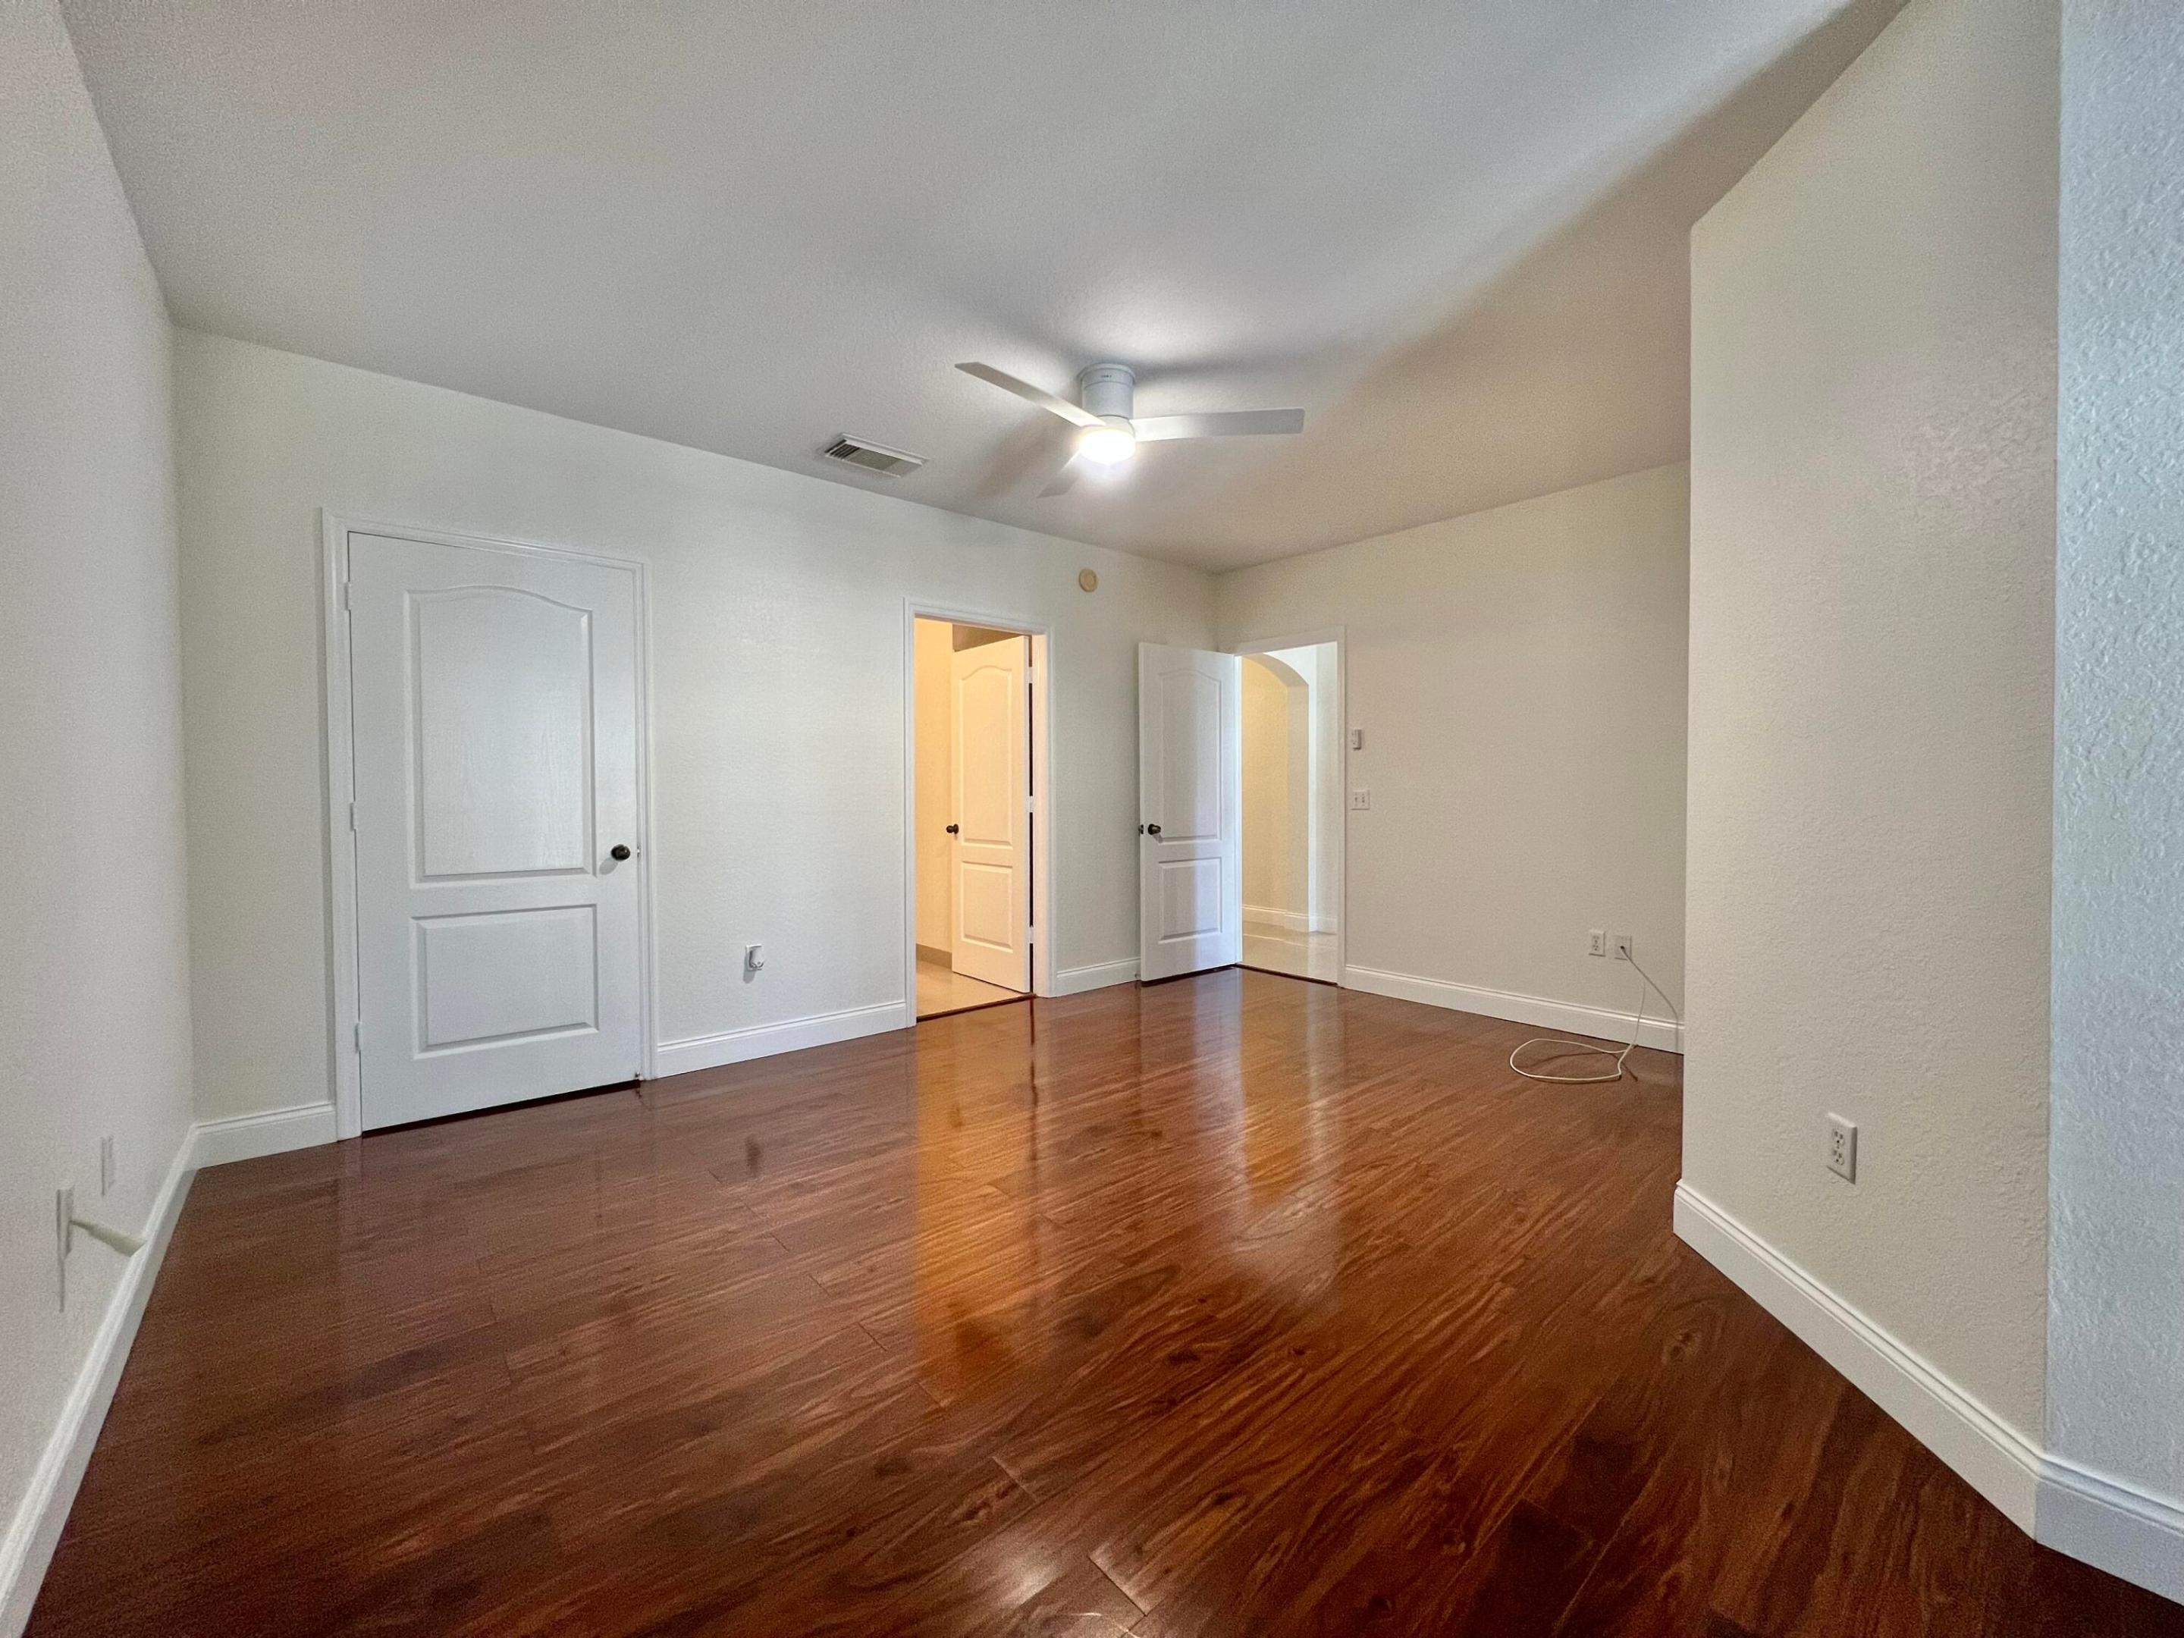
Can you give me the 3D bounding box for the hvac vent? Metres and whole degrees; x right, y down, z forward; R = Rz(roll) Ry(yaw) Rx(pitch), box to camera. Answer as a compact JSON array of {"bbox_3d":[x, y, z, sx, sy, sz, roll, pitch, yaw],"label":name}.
[{"bbox_3d":[-0.918,-1.527,3.472,0.380,0.025,0.255,-2,3,-40],"label":"hvac vent"}]

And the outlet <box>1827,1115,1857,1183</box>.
[{"bbox_3d":[1.480,0.650,1.621,0.008,0.115,0.071,0,2,4],"label":"outlet"}]

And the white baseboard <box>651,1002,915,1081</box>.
[{"bbox_3d":[-1.350,0.973,3.695,1.110,0.140,0.016,-2,3,-39],"label":"white baseboard"}]

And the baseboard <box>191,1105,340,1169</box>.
[{"bbox_3d":[-2.649,1.013,2.642,0.325,0.140,0.016,-2,3,-39],"label":"baseboard"}]

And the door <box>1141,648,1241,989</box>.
[{"bbox_3d":[0.612,-0.040,5.153,0.810,2.030,0.040,-2,2,-36],"label":"door"}]

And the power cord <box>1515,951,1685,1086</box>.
[{"bbox_3d":[2.124,0.820,3.531,0.740,0.430,0.520,-2,3,-41],"label":"power cord"}]

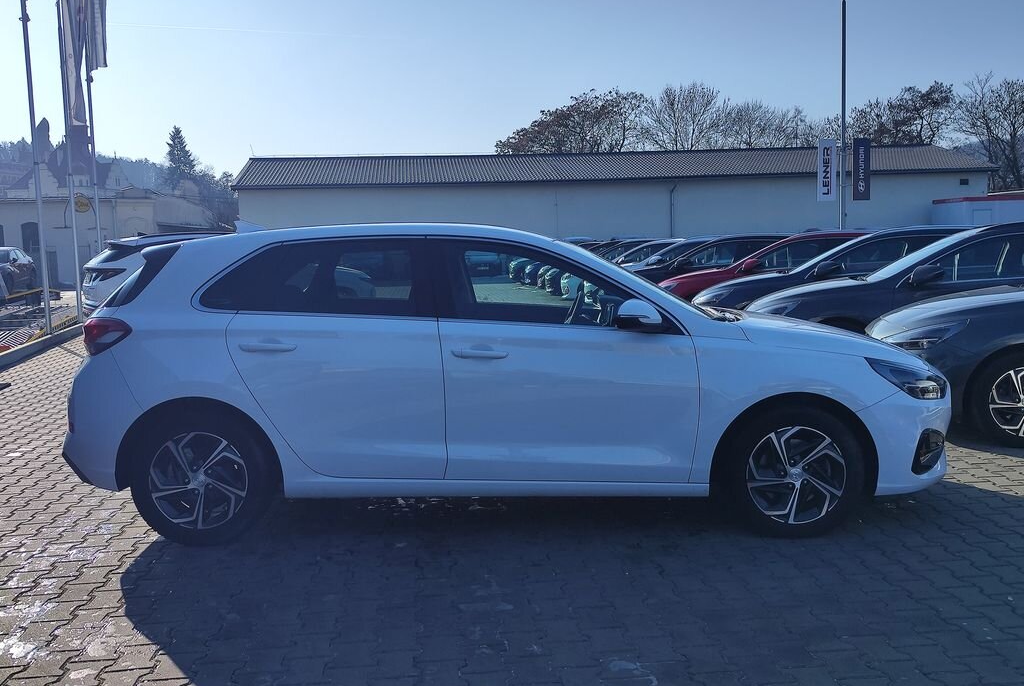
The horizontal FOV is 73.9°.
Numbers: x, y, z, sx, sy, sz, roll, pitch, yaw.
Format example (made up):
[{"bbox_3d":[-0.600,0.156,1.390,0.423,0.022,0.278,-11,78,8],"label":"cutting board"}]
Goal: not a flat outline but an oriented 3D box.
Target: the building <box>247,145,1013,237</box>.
[{"bbox_3d":[6.400,-8.100,41.600,42.500,7.100,9.800,-2,6,-7],"label":"building"}]

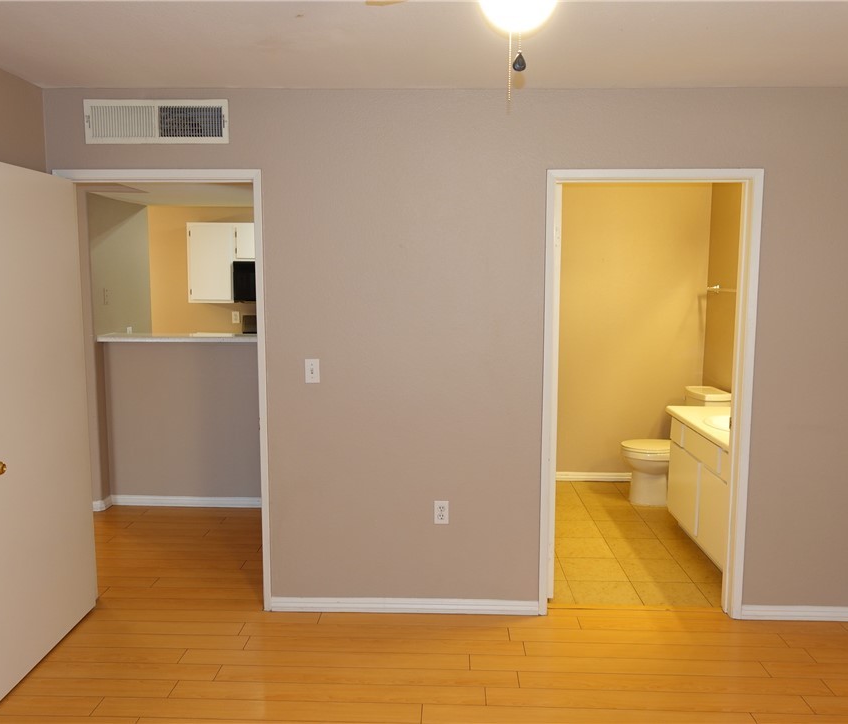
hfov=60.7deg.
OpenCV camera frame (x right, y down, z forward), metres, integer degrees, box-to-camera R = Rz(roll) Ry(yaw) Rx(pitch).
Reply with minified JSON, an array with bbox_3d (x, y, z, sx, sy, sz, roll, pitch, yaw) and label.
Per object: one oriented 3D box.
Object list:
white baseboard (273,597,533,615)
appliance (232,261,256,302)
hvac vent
[{"bbox_3d":[-0.091,1.182,3.510,1.298,0.077,0.015,0,7,1],"label":"white baseboard"},{"bbox_3d":[-1.446,-0.786,7.142,0.750,0.392,0.390,0,7,1],"label":"appliance"},{"bbox_3d":[-1.206,-1.084,3.272,0.655,0.196,0.020,0,7,1],"label":"hvac vent"}]

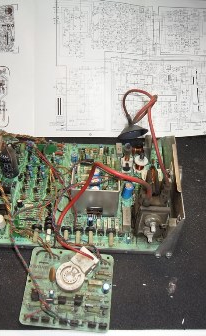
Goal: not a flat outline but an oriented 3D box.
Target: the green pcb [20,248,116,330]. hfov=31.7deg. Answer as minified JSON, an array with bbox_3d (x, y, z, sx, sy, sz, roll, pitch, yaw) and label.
[{"bbox_3d":[-0.047,0.160,0.491,0.120,0.030,0.103,5,60,3],"label":"green pcb"}]

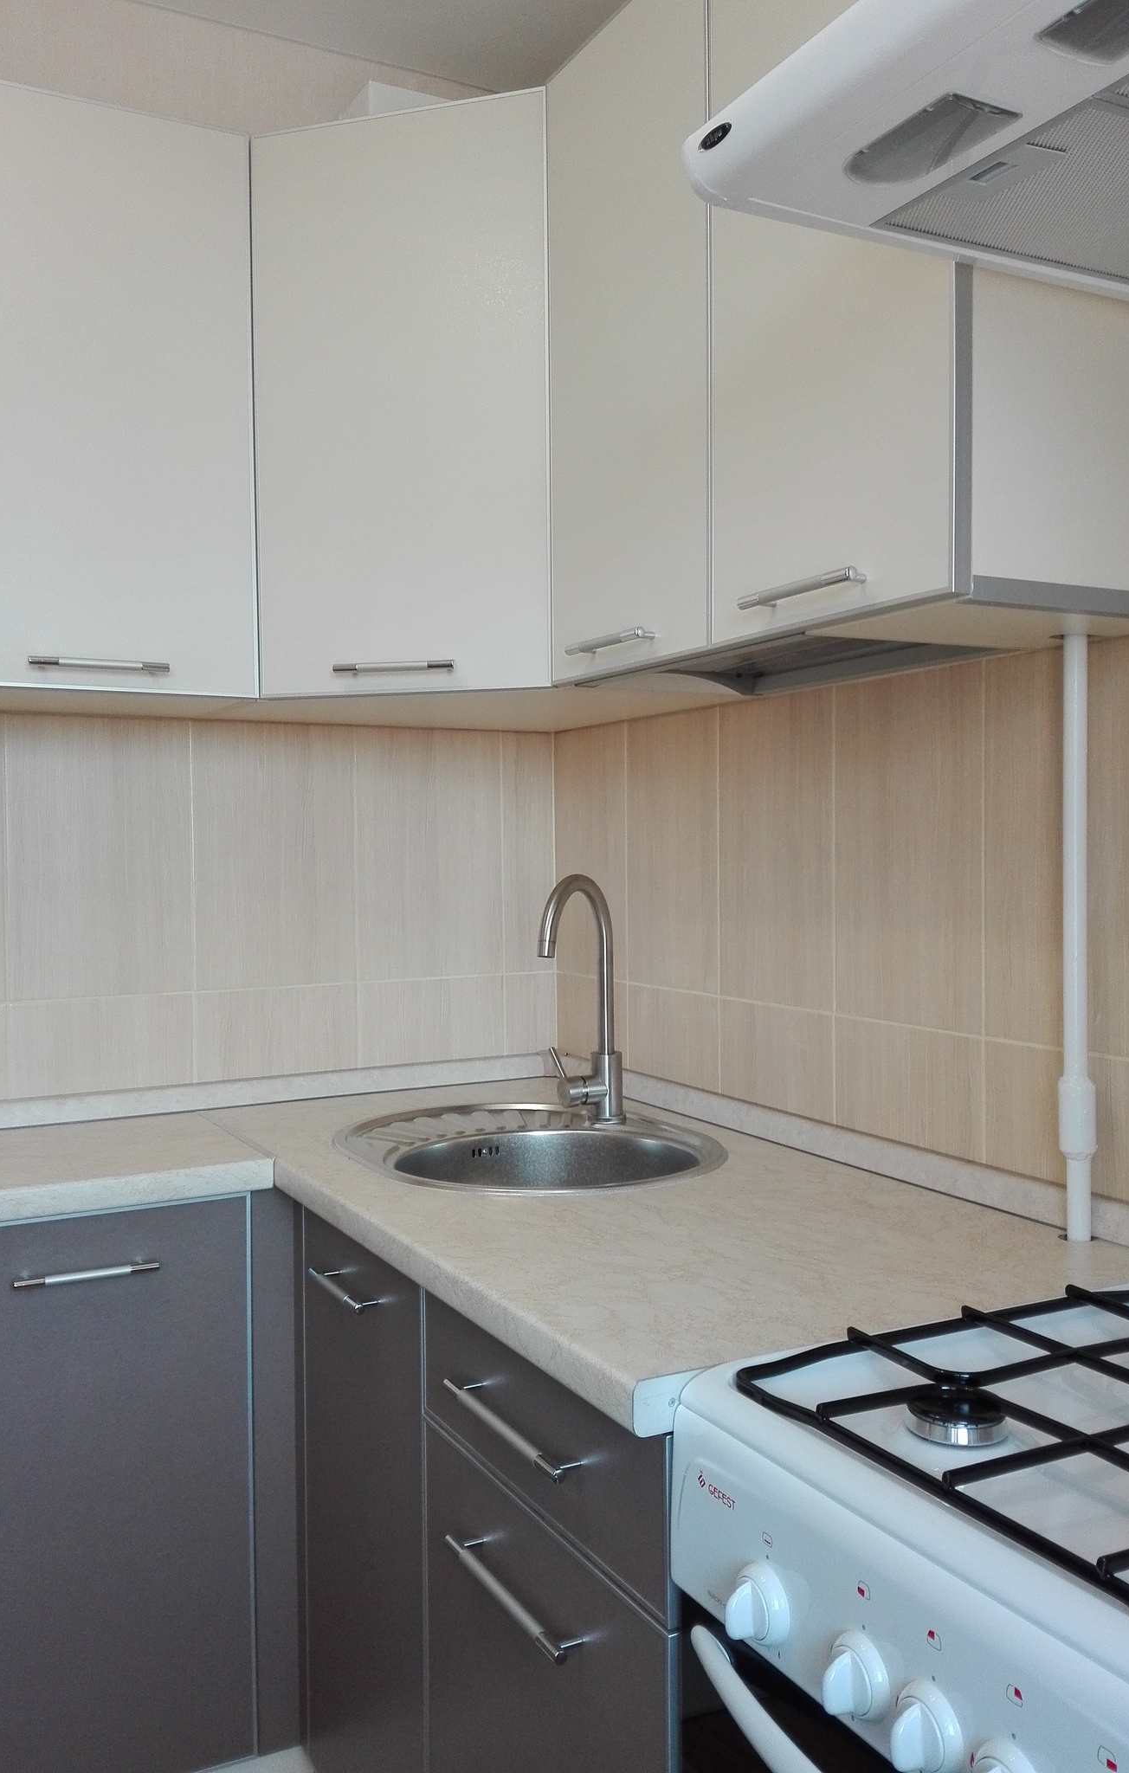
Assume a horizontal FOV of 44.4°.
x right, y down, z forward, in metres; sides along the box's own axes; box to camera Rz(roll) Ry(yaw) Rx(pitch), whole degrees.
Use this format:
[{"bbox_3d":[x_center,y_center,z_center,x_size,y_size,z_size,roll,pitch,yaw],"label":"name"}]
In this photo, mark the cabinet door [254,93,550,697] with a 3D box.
[{"bbox_3d":[-0.211,-0.614,1.777,0.404,0.731,0.020,0,1,17],"label":"cabinet door"}]

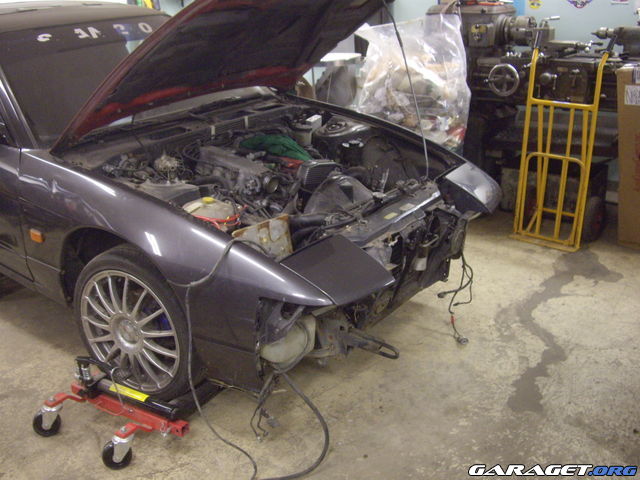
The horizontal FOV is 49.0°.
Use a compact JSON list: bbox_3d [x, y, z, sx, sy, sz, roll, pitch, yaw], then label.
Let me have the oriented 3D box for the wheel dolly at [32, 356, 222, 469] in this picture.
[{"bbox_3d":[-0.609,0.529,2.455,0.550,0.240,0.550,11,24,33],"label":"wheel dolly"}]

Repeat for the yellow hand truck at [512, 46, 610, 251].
[{"bbox_3d":[1.337,-0.520,3.845,0.370,1.120,0.450,-15,23,-38],"label":"yellow hand truck"}]

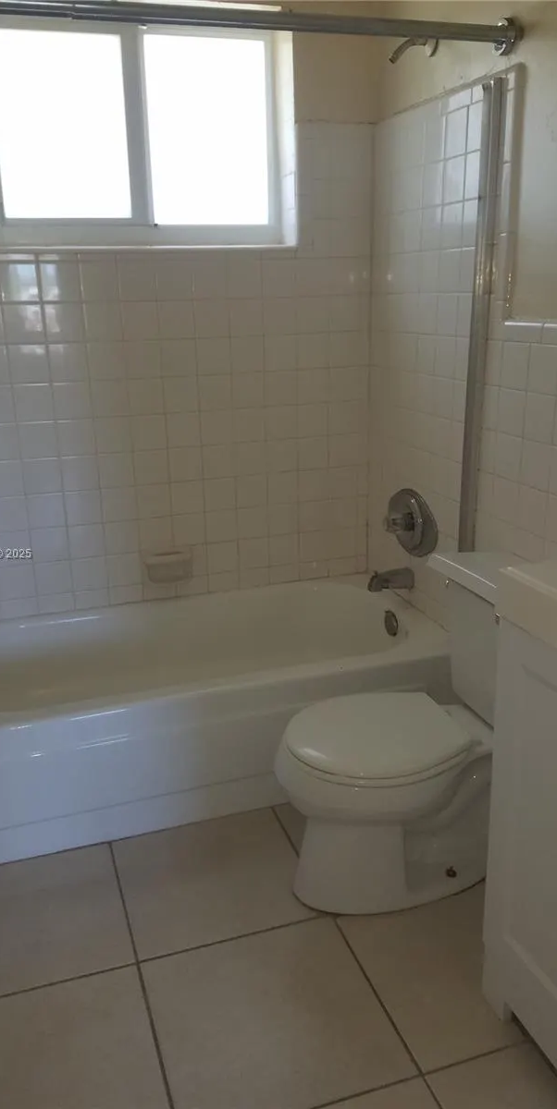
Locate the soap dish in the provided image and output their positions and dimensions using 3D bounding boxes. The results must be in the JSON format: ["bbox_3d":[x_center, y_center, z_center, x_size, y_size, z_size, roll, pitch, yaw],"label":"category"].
[{"bbox_3d":[-0.351,0.043,2.680,0.155,0.110,0.075,-7,19,-18],"label":"soap dish"}]

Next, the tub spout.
[{"bbox_3d":[0.350,0.083,2.601,0.153,0.072,0.058,-7,19,-18],"label":"tub spout"}]

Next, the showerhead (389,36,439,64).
[{"bbox_3d":[0.347,-1.309,2.158,0.130,0.078,0.062,-7,19,-18],"label":"showerhead"}]

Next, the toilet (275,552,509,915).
[{"bbox_3d":[0.319,0.422,1.939,0.675,0.735,0.440,-7,19,-18],"label":"toilet"}]

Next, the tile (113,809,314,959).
[{"bbox_3d":[-0.158,0.788,2.035,0.435,0.010,0.435,-7,19,-18],"label":"tile"}]

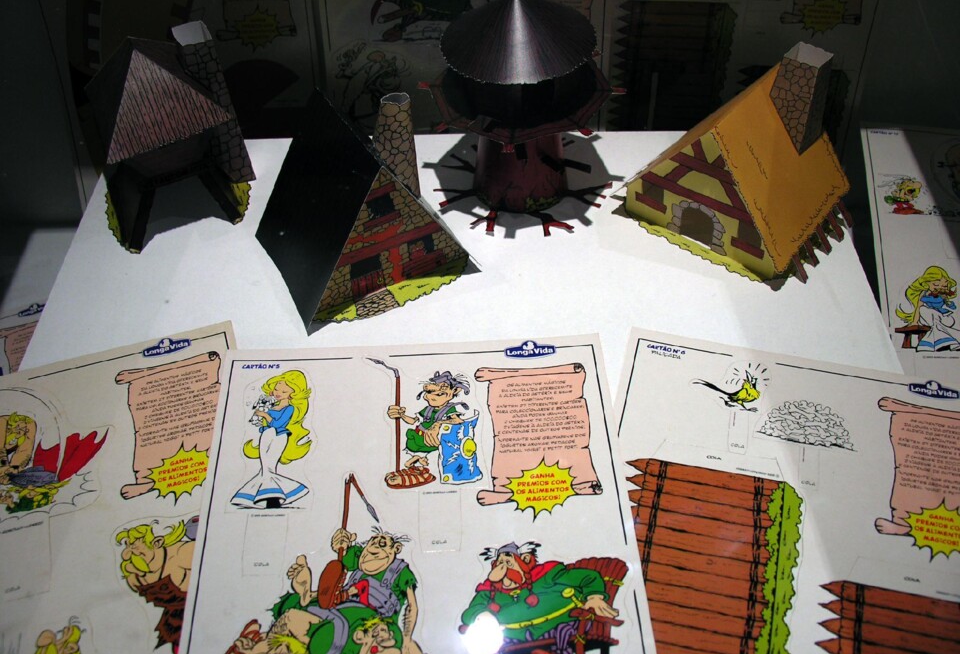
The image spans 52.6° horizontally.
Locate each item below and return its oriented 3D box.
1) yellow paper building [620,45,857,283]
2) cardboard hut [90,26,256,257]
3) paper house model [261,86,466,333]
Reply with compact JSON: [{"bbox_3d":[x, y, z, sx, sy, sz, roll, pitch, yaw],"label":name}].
[{"bbox_3d":[0.160,-0.111,0.575,0.132,0.107,0.097,30,56,25],"label":"yellow paper building"},{"bbox_3d":[-0.198,-0.124,0.602,0.098,0.106,0.090,-21,51,-16],"label":"cardboard hut"},{"bbox_3d":[-0.069,-0.078,0.557,0.113,0.105,0.096,-23,51,-17],"label":"paper house model"}]

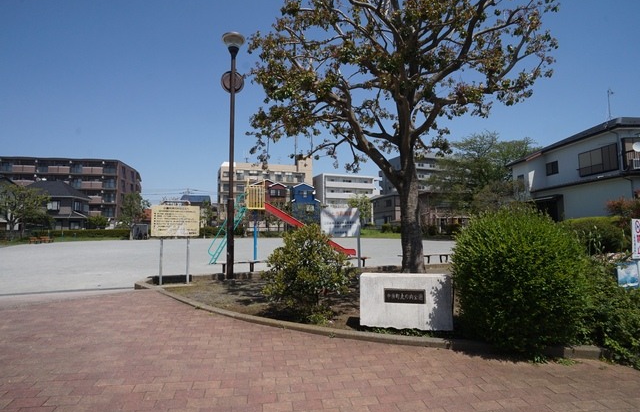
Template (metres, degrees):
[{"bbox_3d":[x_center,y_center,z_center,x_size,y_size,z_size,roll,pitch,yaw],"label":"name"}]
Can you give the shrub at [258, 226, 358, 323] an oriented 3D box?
[{"bbox_3d":[-0.150,0.738,5.066,1.120,1.080,1.100,0,-3,0],"label":"shrub"}]

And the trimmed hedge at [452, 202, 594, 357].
[{"bbox_3d":[2.040,0.672,4.368,1.320,1.370,1.300,0,-3,0],"label":"trimmed hedge"}]

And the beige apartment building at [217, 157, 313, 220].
[{"bbox_3d":[-15.200,-3.700,116.500,25.000,17.300,10.500,1,-4,-20],"label":"beige apartment building"}]

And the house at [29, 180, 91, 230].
[{"bbox_3d":[-37.600,0.546,60.572,7.900,8.000,7.200,1,-3,-10],"label":"house"}]

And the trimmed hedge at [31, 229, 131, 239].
[{"bbox_3d":[-30.000,3.551,52.883,12.500,1.100,1.000,1,-3,-10],"label":"trimmed hedge"}]

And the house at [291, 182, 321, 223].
[{"bbox_3d":[-3.000,0.901,78.582,5.100,9.400,8.000,1,-3,-14],"label":"house"}]

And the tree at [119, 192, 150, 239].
[{"bbox_3d":[-21.750,1.105,50.021,3.500,5.650,3.500,0,-3,0],"label":"tree"}]

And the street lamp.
[{"bbox_3d":[-1.690,-0.966,8.120,0.420,4.720,0.420,0,-3,0],"label":"street lamp"}]

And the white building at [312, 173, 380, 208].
[{"bbox_3d":[7.000,-0.002,118.704,16.800,15.900,11.000,1,-4,-20],"label":"white building"}]

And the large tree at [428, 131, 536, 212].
[{"bbox_3d":[17.200,-2.067,44.197,10.800,11.300,10.300,0,-3,0],"label":"large tree"}]

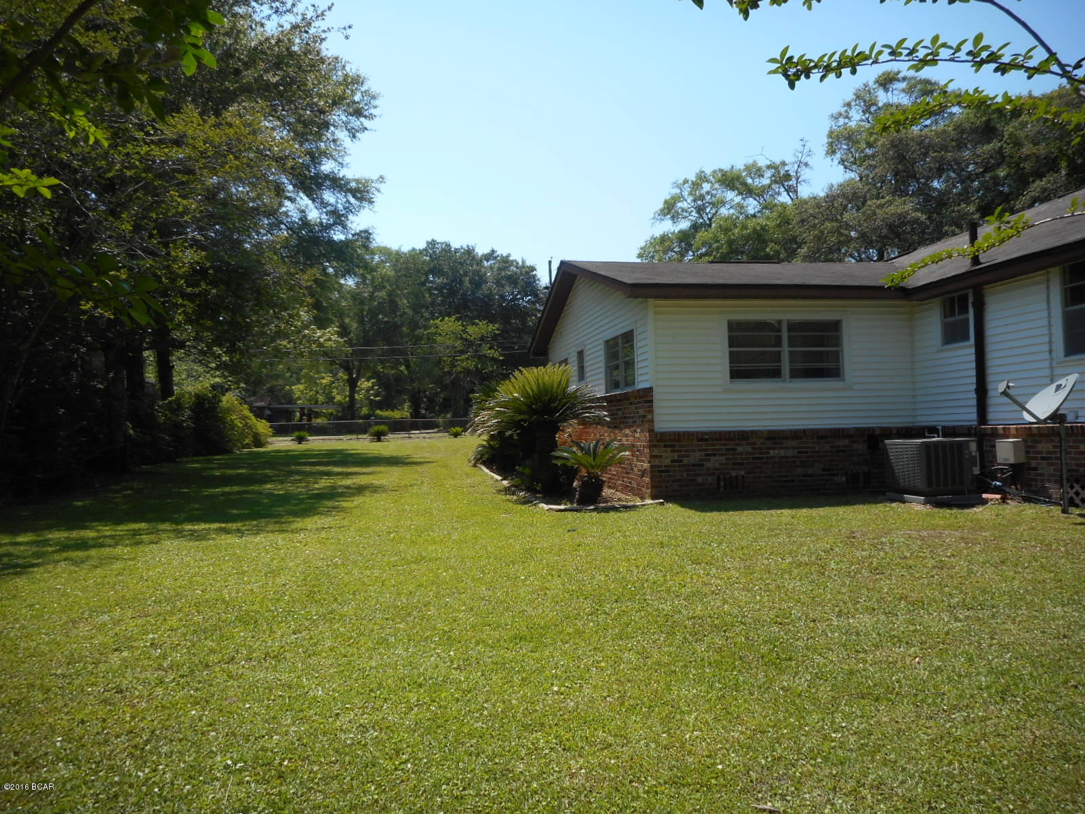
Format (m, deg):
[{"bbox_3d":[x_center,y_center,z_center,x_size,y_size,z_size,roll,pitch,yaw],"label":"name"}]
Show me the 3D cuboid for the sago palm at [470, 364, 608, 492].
[{"bbox_3d":[-0.060,0.335,12.400,2.130,2.020,2.100,-1,-2,-6],"label":"sago palm"}]

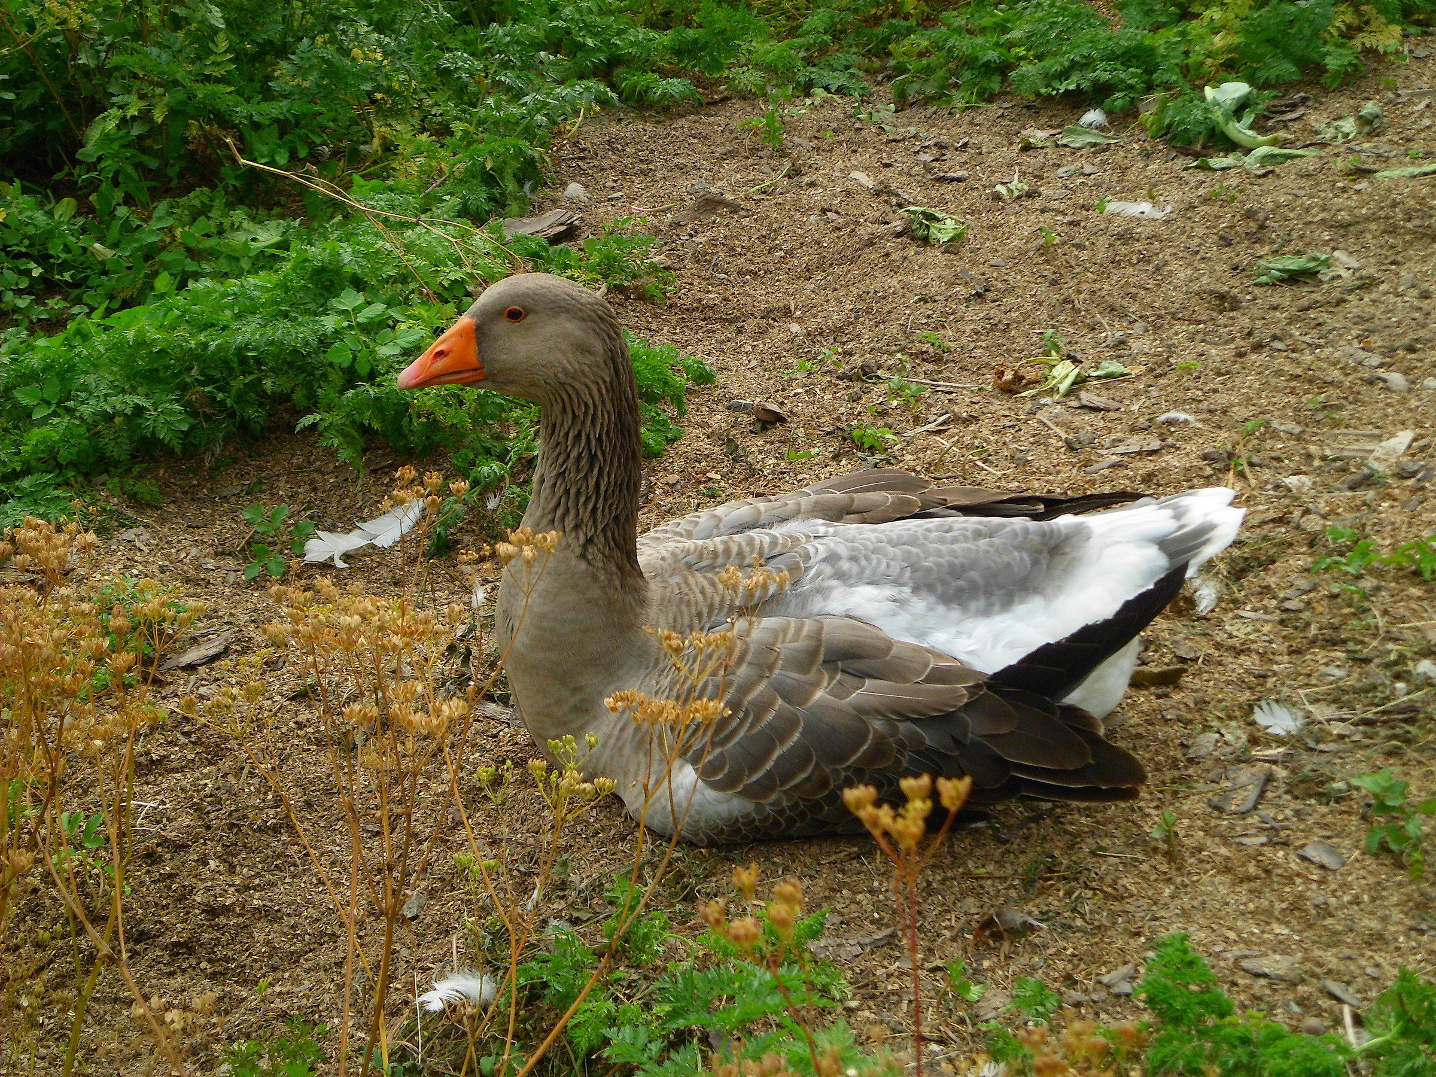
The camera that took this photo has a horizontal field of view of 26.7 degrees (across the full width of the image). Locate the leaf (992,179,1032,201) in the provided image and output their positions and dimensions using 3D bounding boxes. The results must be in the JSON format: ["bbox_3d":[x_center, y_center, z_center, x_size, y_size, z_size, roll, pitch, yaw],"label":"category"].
[{"bbox_3d":[0.323,-0.383,3.329,0.041,0.015,0.035,0,26,0],"label":"leaf"}]

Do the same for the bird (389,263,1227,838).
[{"bbox_3d":[0.085,-0.022,2.154,0.623,0.397,0.296,-7,27,-13],"label":"bird"}]

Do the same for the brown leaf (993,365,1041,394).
[{"bbox_3d":[0.282,-0.151,2.850,0.043,0.018,0.029,0,26,0],"label":"brown leaf"}]

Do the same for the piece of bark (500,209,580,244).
[{"bbox_3d":[-0.191,-0.335,3.260,0.095,0.029,0.055,-15,29,-29],"label":"piece of bark"}]

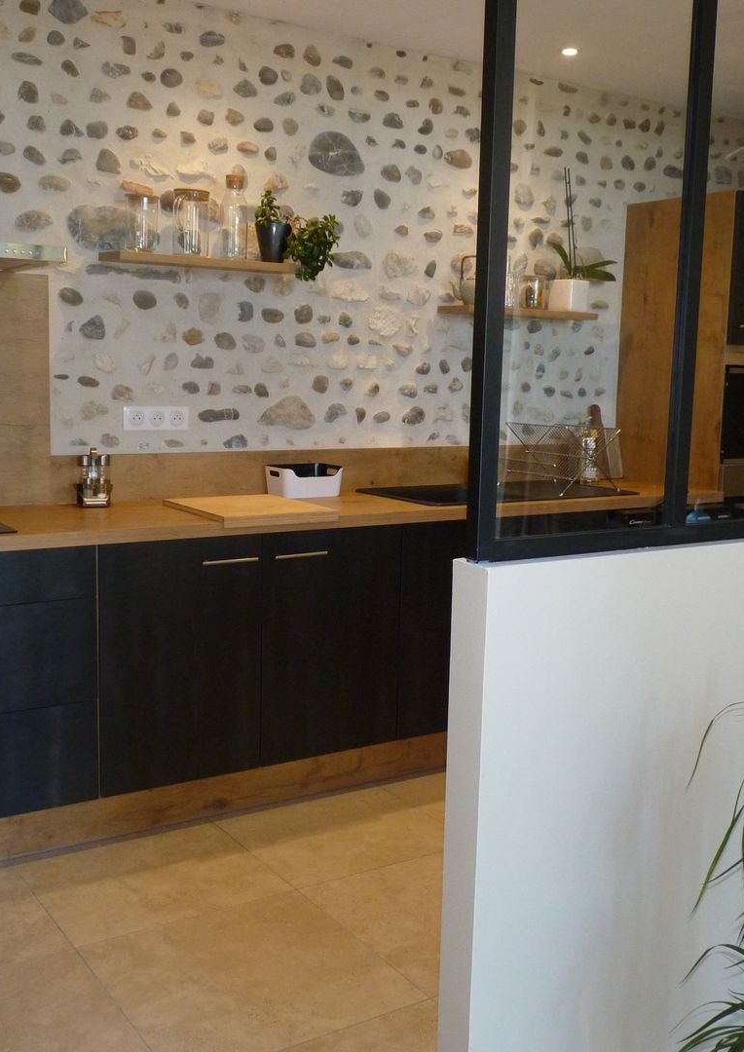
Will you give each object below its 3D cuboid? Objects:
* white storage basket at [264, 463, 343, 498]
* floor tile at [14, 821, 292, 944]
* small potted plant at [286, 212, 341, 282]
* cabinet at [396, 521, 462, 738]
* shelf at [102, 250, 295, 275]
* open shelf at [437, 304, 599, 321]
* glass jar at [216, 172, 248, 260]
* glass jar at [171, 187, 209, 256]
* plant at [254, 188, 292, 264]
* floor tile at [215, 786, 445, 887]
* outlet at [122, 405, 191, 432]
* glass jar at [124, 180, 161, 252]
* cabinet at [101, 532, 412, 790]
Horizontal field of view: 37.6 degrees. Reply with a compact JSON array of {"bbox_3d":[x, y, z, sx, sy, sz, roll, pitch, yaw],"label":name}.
[{"bbox_3d":[-0.243,-0.160,3.887,0.235,0.105,0.170,-4,9,-33],"label":"white storage basket"},{"bbox_3d":[-0.598,0.934,2.928,0.588,0.010,0.570,-4,9,-33],"label":"floor tile"},{"bbox_3d":[-0.199,-0.948,3.719,0.175,0.225,0.165,-4,9,-33],"label":"small potted plant"},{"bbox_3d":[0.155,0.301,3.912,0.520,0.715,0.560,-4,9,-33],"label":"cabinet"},{"bbox_3d":[-0.551,-0.858,3.588,0.640,0.031,0.190,-4,9,-33],"label":"shelf"},{"bbox_3d":[0.589,-0.846,4.348,0.670,0.029,0.190,-4,9,-33],"label":"open shelf"},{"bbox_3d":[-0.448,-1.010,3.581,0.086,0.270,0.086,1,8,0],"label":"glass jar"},{"bbox_3d":[-0.583,-0.979,3.526,0.117,0.212,0.122,1,8,0],"label":"glass jar"},{"bbox_3d":[-0.336,-0.993,3.634,0.125,0.238,0.120,1,8,0],"label":"plant"},{"bbox_3d":[-0.095,0.911,3.262,0.595,0.010,0.542,-4,9,-33],"label":"floor tile"},{"bbox_3d":[-0.717,-0.359,3.659,0.227,0.079,0.014,-4,9,-33],"label":"outlet"},{"bbox_3d":[-0.721,-0.967,3.442,0.115,0.213,0.115,1,8,0],"label":"glass jar"},{"bbox_3d":[-0.493,0.343,3.531,1.010,0.713,0.590,-4,9,-33],"label":"cabinet"}]

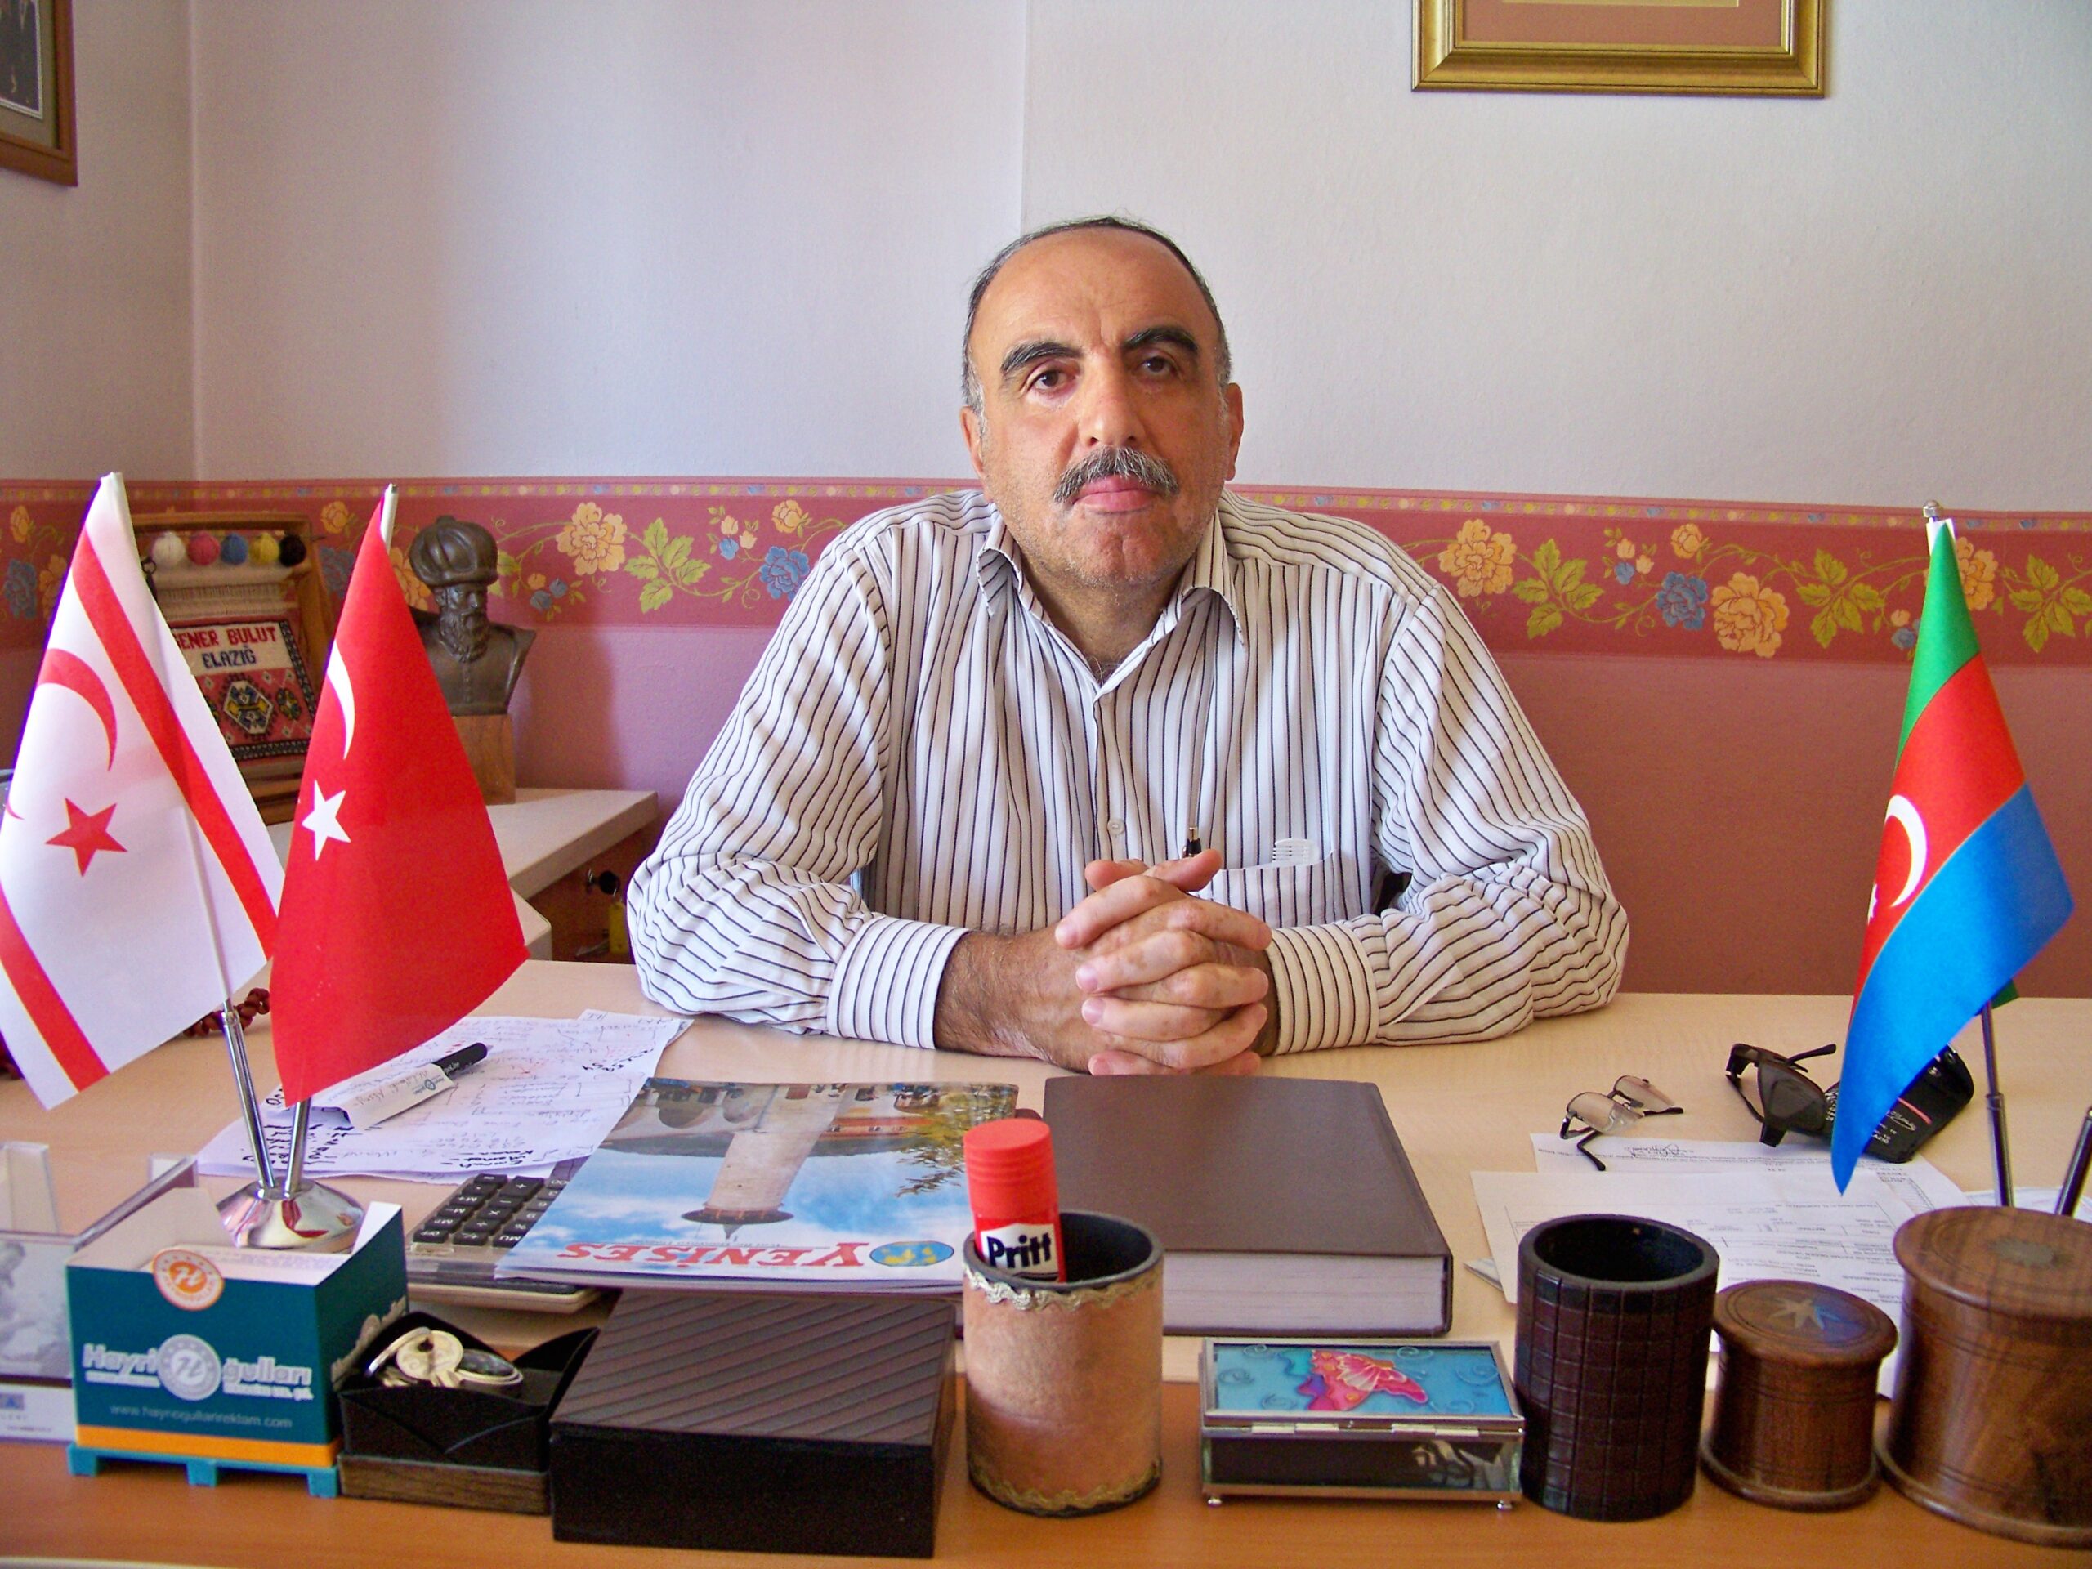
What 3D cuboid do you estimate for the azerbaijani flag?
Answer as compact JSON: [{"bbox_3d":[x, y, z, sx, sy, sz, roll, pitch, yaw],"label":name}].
[{"bbox_3d":[0.335,0.026,0.735,0.088,0.245,0.075,4,9,21],"label":"azerbaijani flag"}]

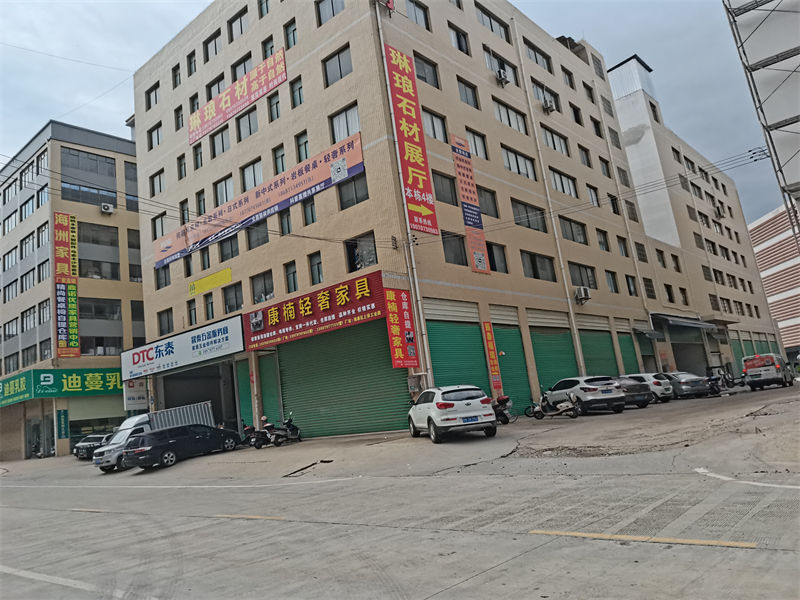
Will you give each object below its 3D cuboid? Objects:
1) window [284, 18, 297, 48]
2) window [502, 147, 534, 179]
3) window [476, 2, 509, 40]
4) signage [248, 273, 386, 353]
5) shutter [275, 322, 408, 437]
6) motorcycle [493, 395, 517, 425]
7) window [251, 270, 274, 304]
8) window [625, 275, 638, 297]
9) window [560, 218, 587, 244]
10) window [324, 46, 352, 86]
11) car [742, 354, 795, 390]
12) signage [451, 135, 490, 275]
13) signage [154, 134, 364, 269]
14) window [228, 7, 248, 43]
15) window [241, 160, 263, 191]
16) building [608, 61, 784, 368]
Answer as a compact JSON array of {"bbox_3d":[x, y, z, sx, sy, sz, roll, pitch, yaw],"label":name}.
[{"bbox_3d":[-5.832,-14.297,32.382,0.914,1.531,0.150,-16,-14,39],"label":"window"},{"bbox_3d":[6.926,-7.978,35.351,0.200,1.484,4.086,-15,-13,38],"label":"window"},{"bbox_3d":[5.926,-17.479,38.073,0.150,1.433,3.829,-17,-14,40],"label":"window"},{"bbox_3d":[-4.398,0.718,28.436,9.799,2.024,0.250,-17,-14,38],"label":"signage"},{"bbox_3d":[-2.761,3.640,26.896,7.733,4.776,0.200,-15,-13,38],"label":"shutter"},{"bbox_3d":[3.681,4.424,23.898,0.700,1.120,1.850,0,-13,-33],"label":"motorcycle"},{"bbox_3d":[-7.167,-0.651,31.284,1.681,1.492,0.150,-17,-14,38],"label":"window"},{"bbox_3d":[16.860,-0.996,43.866,0.200,1.500,1.650,-17,-14,39],"label":"window"},{"bbox_3d":[11.357,-4.460,39.029,0.150,1.590,3.865,-17,-15,39],"label":"window"},{"bbox_3d":[-2.846,-10.865,28.032,1.871,1.474,0.200,-15,-13,38],"label":"window"},{"bbox_3d":[21.700,4.220,35.300,1.690,1.960,4.500,-16,-14,38],"label":"car"},{"bbox_3d":[3.504,-4.731,29.434,0.060,7.060,1.470,-17,-14,39],"label":"signage"},{"bbox_3d":[-8.587,-4.644,32.100,18.131,1.808,0.120,-15,-13,38],"label":"signage"},{"bbox_3d":[-9.515,-16.308,35.714,2.149,1.482,0.150,-16,-14,39],"label":"window"},{"bbox_3d":[-7.772,-6.583,31.853,1.891,1.442,0.200,-15,-13,38],"label":"window"},{"bbox_3d":[31.887,-4.713,76.185,17.000,32.357,36.309,-17,-14,40],"label":"building"}]

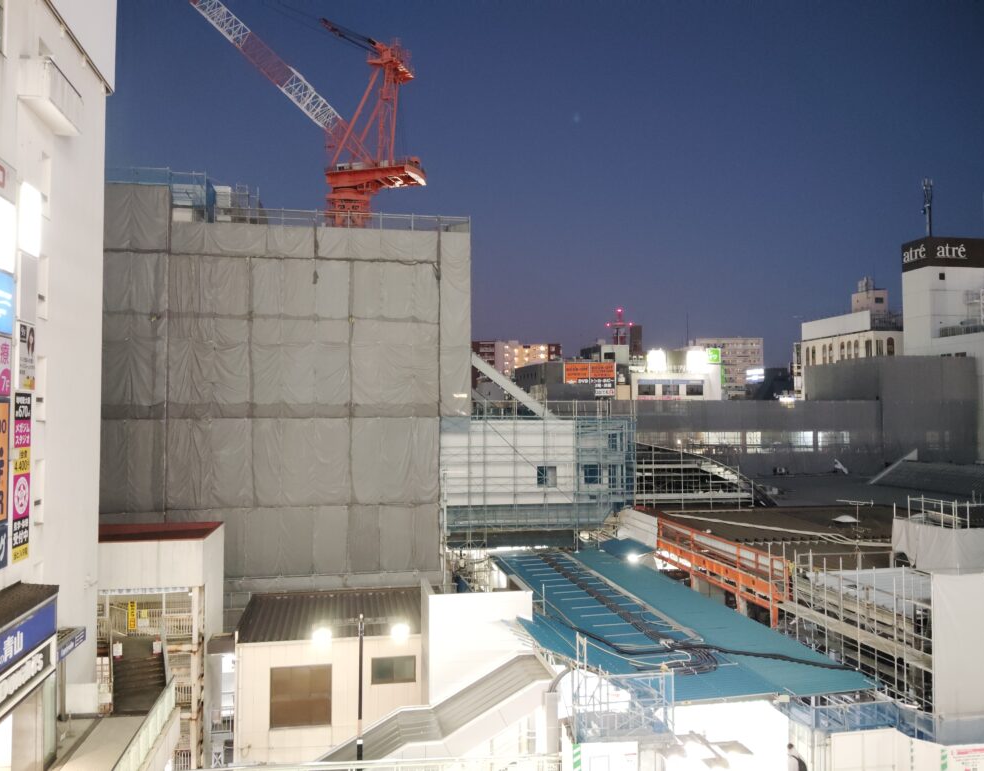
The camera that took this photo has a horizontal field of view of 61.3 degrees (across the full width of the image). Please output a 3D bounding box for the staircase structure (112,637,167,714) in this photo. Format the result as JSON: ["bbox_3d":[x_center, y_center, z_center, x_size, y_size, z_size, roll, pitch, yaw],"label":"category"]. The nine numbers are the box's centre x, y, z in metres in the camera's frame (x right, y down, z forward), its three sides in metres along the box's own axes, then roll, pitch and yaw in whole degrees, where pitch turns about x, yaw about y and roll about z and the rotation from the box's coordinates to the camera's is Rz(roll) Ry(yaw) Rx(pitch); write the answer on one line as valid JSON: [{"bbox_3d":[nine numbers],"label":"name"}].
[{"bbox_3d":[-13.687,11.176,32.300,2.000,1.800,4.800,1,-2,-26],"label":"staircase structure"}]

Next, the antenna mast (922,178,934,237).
[{"bbox_3d":[51.727,-20.916,98.300,1.150,7.100,1.150,0,-2,-10],"label":"antenna mast"}]

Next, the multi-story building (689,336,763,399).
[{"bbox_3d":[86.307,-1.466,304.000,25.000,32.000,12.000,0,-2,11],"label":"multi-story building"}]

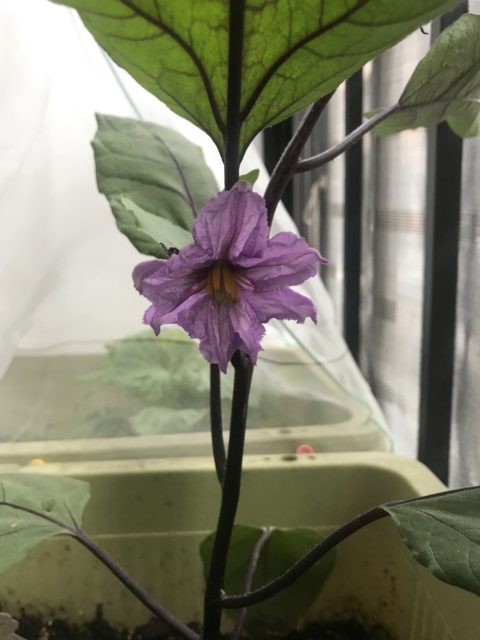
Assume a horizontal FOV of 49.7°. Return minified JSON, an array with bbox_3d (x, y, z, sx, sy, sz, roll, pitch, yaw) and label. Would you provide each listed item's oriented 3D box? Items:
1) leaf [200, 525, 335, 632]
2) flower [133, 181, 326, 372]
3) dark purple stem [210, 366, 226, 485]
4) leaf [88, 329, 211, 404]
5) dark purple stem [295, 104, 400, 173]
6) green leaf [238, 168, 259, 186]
[{"bbox_3d":[0.012,0.114,0.228,0.060,0.047,0.030,-1,9,0],"label":"leaf"},{"bbox_3d":[-0.003,-0.013,0.160,0.059,0.058,0.032,1,16,2],"label":"flower"},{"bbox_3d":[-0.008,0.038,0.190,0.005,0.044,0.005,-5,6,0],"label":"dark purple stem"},{"bbox_3d":[-0.068,0.035,0.385,0.096,0.055,0.060,-1,9,0],"label":"leaf"},{"bbox_3d":[0.041,-0.068,0.195,0.045,0.008,0.008,-31,0,-3],"label":"dark purple stem"},{"bbox_3d":[0.003,-0.050,0.183,0.008,0.007,0.005,-1,9,0],"label":"green leaf"}]

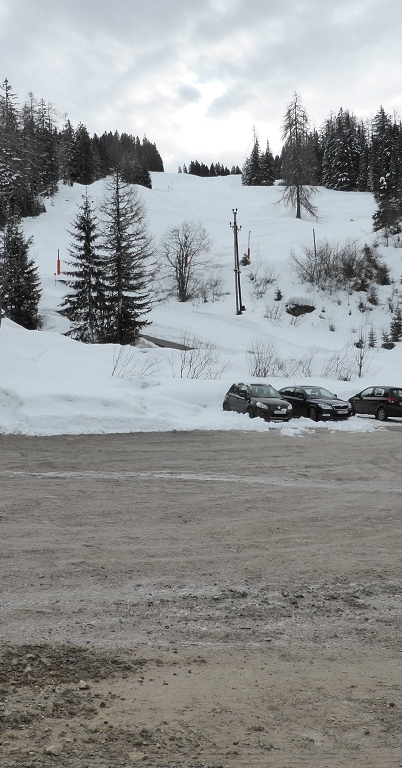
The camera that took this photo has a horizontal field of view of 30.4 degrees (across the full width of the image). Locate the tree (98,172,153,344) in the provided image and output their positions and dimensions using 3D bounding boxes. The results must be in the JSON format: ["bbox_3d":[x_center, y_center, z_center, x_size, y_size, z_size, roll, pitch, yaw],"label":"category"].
[{"bbox_3d":[-6.078,-9.882,58.000,4.600,13.500,4.600,0,1,0],"label":"tree"}]

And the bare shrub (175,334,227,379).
[{"bbox_3d":[0.026,-1.432,38.500,2.500,2.300,2.500,0,1,0],"label":"bare shrub"}]

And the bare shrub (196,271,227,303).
[{"bbox_3d":[1.022,-9.396,72.000,3.000,3.200,2.700,-1,0,0],"label":"bare shrub"}]

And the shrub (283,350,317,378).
[{"bbox_3d":[5.406,-1.109,41.000,1.850,1.650,1.600,-1,0,0],"label":"shrub"}]

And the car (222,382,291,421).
[{"bbox_3d":[2.470,0.800,31.986,1.755,1.600,4.140,0,1,-22],"label":"car"}]

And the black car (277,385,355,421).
[{"bbox_3d":[4.900,0.850,33.387,1.770,1.460,4.570,-1,1,-27],"label":"black car"}]

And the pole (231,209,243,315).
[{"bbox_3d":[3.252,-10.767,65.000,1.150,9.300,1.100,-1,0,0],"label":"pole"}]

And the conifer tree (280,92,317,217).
[{"bbox_3d":[16.964,-40.257,130.000,6.300,22.000,6.300,0,1,0],"label":"conifer tree"}]

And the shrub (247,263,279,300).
[{"bbox_3d":[6.339,-10.396,75.000,3.100,3.600,2.700,-1,0,0],"label":"shrub"}]

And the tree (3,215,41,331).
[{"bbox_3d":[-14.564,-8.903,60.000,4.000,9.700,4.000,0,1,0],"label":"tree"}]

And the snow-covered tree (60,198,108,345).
[{"bbox_3d":[-8.825,-8.710,56.500,4.100,11.700,4.100,-1,0,0],"label":"snow-covered tree"}]

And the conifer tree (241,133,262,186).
[{"bbox_3d":[13.316,-59.067,195.000,5.200,14.400,5.200,-1,0,0],"label":"conifer tree"}]

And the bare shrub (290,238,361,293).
[{"bbox_3d":[12.795,-12.178,76.000,7.200,5.300,5.200,-1,0,0],"label":"bare shrub"}]

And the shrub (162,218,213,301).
[{"bbox_3d":[-1.387,-12.692,76.000,5.200,8.600,5.200,0,1,0],"label":"shrub"}]

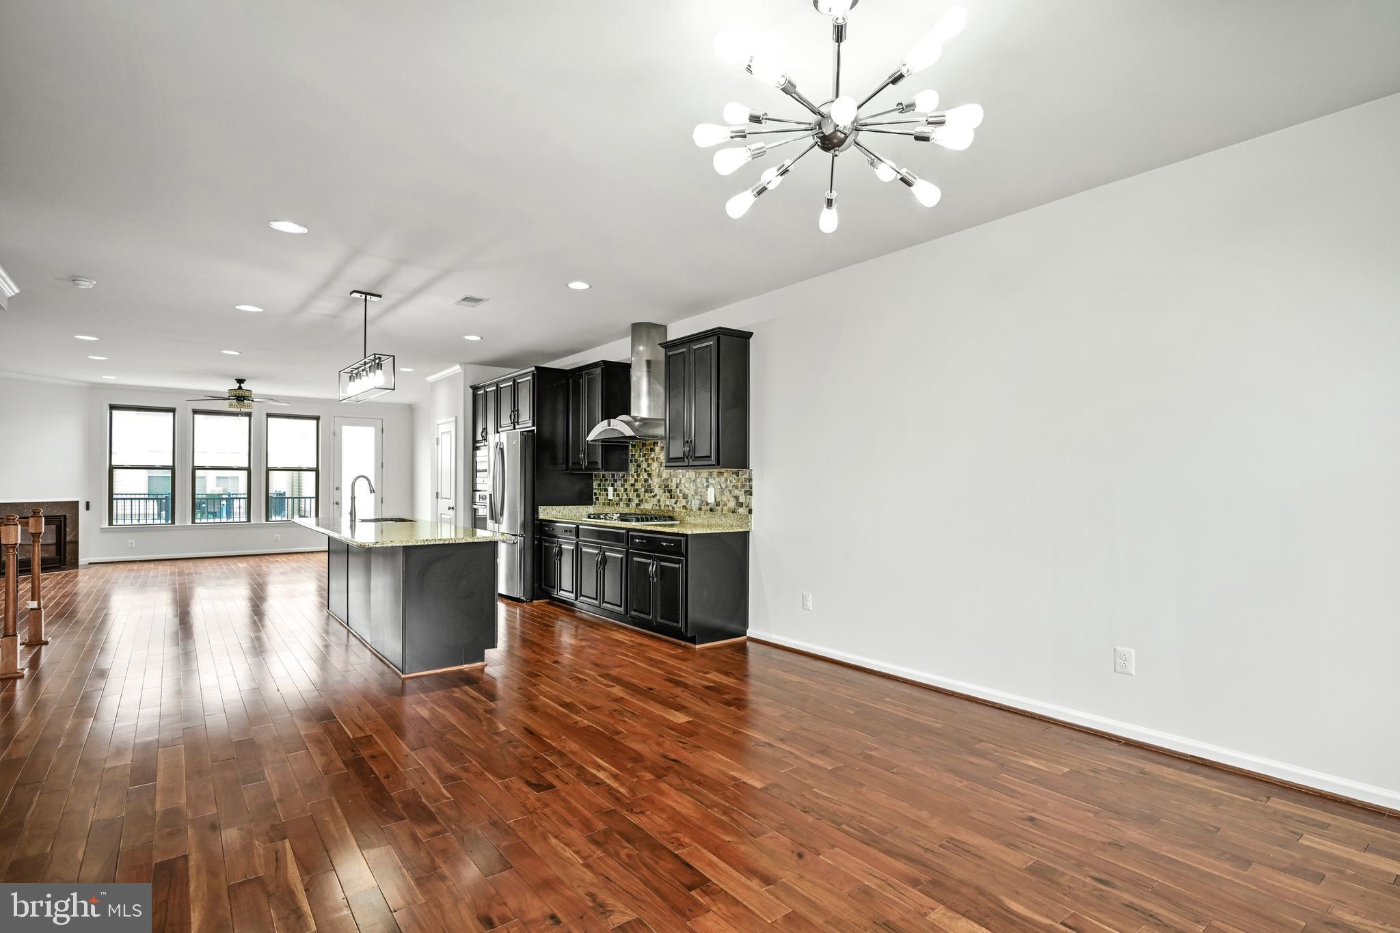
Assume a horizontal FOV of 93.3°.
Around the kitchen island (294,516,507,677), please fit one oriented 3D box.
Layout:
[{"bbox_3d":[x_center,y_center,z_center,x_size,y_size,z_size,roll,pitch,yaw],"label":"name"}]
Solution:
[{"bbox_3d":[-2.638,0.956,5.550,0.955,0.900,2.900,1,-2,-39],"label":"kitchen island"}]

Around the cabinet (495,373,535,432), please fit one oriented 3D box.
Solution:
[{"bbox_3d":[-1.803,-0.689,7.564,0.650,0.605,1.010,1,-2,-39],"label":"cabinet"}]

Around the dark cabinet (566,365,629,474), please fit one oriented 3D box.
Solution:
[{"bbox_3d":[-1.081,-0.484,6.923,0.356,1.100,0.857,1,-2,-39],"label":"dark cabinet"}]

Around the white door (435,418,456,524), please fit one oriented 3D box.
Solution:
[{"bbox_3d":[-3.343,0.440,8.747,0.045,2.055,0.720,1,-2,-39],"label":"white door"}]

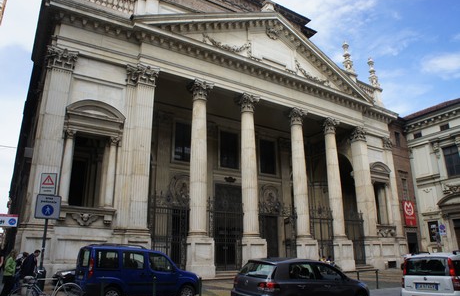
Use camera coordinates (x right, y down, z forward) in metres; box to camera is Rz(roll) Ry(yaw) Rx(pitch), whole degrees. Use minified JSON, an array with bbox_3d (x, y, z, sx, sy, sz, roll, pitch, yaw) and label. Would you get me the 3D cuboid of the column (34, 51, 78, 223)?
[{"bbox_3d":[-11.462,-1.046,22.157,1.591,12.262,0.889,10,-21,-31],"label":"column"}]

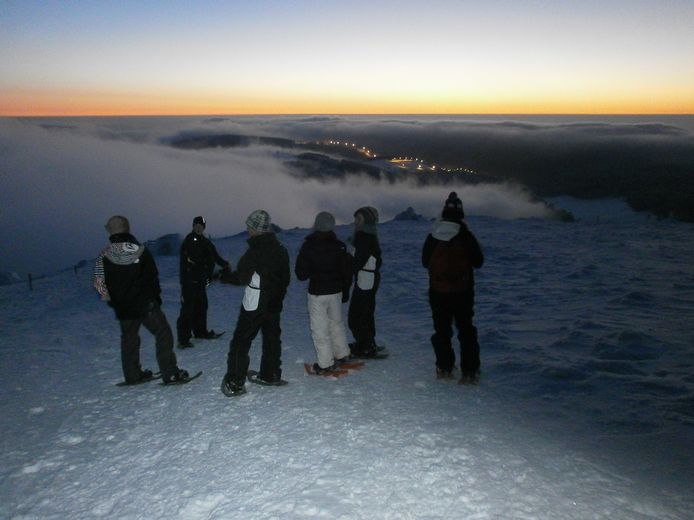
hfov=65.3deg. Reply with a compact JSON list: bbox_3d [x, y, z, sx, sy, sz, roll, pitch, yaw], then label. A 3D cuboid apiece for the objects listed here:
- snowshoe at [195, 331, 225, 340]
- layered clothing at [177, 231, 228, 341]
[{"bbox_3d":[-1.973,1.067,7.627,0.550,0.110,0.200,1,3,12],"label":"snowshoe"},{"bbox_3d":[-1.955,0.325,7.319,0.680,1.500,0.480,-9,18,-31],"label":"layered clothing"}]

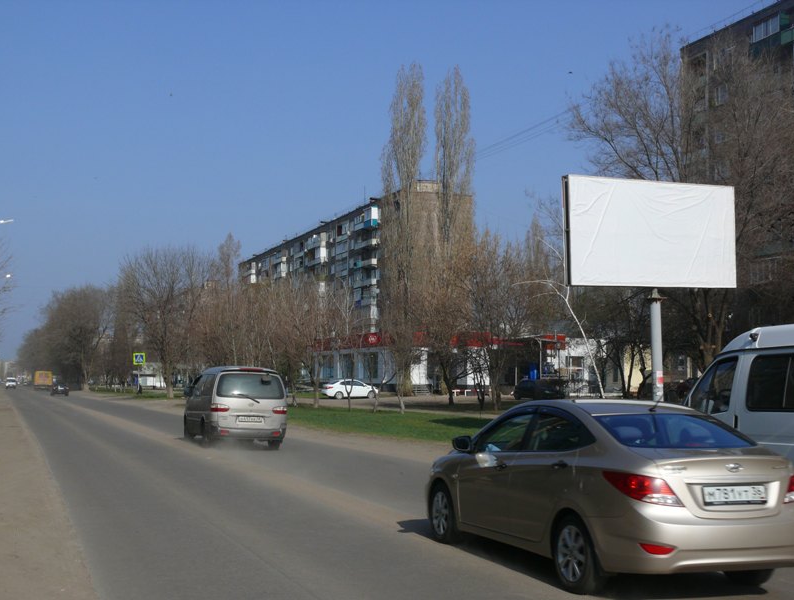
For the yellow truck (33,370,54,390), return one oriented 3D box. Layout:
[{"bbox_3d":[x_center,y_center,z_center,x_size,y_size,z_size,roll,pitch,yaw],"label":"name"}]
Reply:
[{"bbox_3d":[-53.837,12.252,162.000,2.350,2.950,6.000,1,-5,-20],"label":"yellow truck"}]

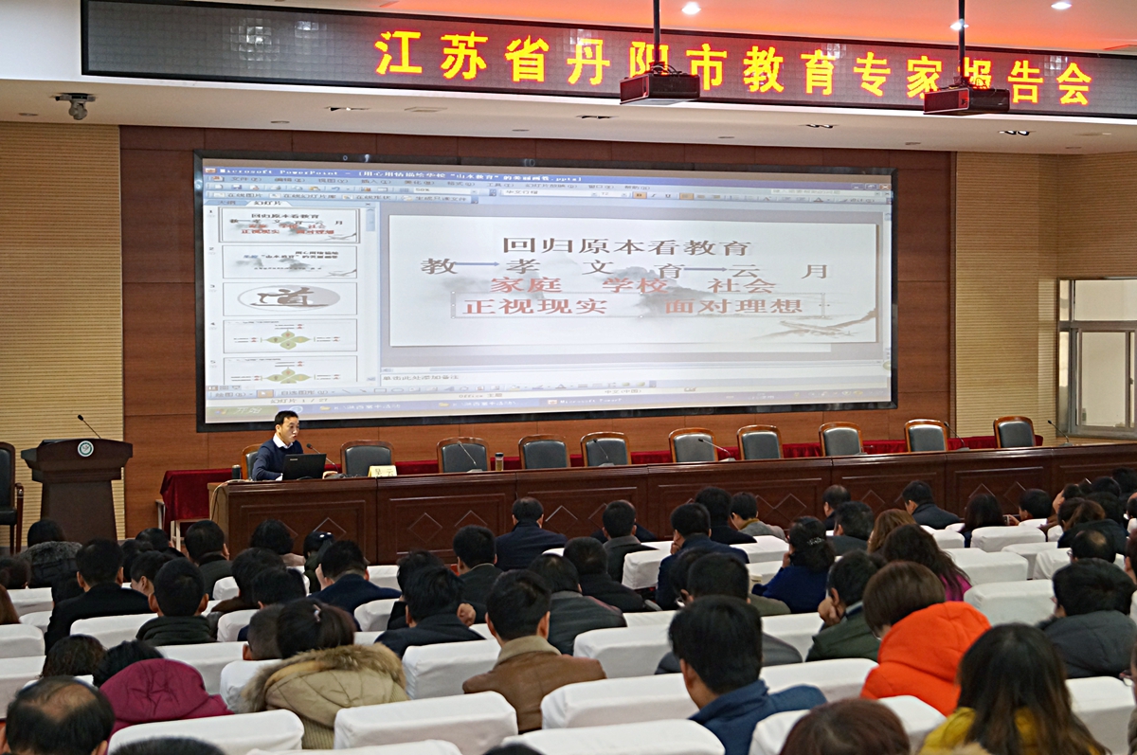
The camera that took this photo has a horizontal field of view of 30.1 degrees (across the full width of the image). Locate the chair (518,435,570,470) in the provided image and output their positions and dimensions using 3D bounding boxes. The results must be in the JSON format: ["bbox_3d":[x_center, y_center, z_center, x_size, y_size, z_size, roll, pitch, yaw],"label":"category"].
[{"bbox_3d":[-0.118,0.997,18.358,0.570,0.990,0.620,-1,2,-25],"label":"chair"}]

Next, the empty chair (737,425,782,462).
[{"bbox_3d":[1.877,0.941,19.230,0.570,0.970,0.600,-1,2,-26],"label":"empty chair"}]

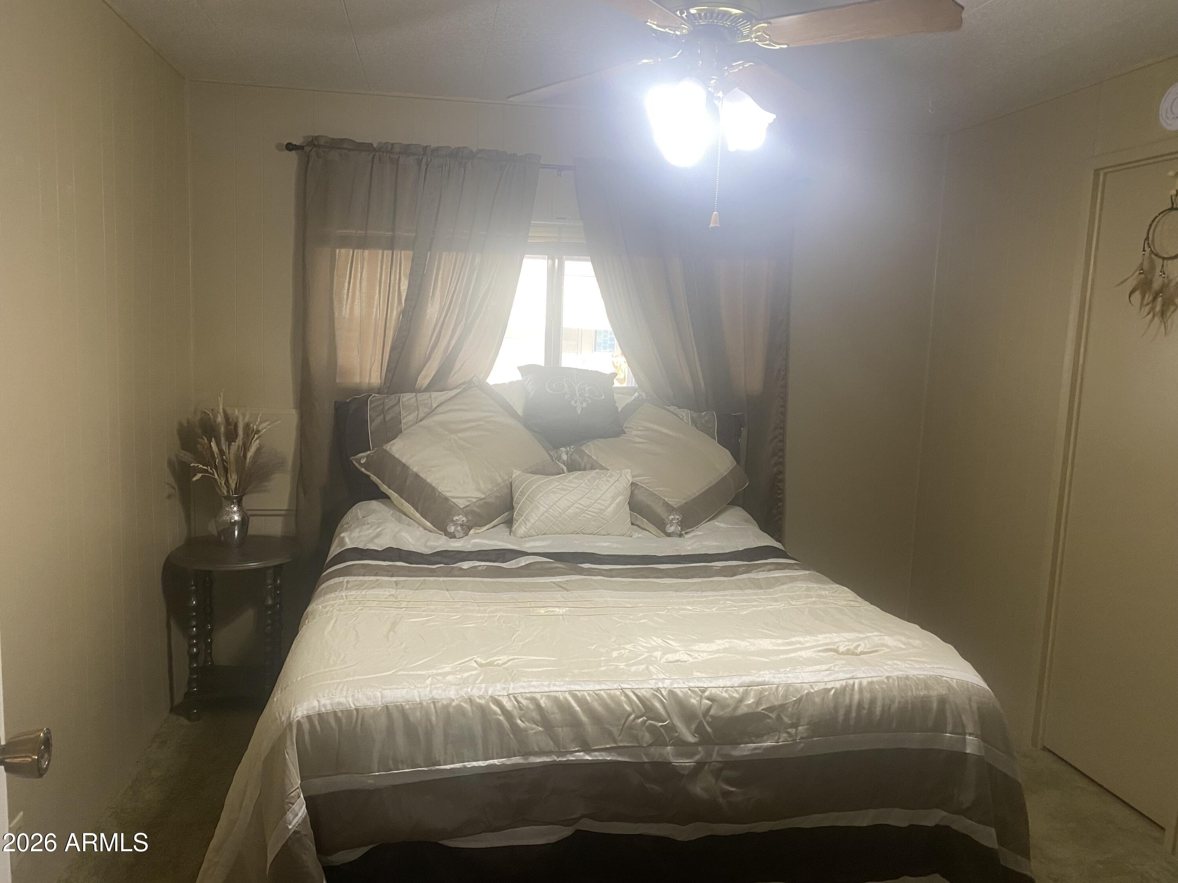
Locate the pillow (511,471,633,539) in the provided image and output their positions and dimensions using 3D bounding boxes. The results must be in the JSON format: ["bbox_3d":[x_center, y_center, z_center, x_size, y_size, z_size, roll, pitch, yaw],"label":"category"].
[{"bbox_3d":[-0.056,0.214,3.053,0.425,0.265,0.130,1,-32,-10],"label":"pillow"}]

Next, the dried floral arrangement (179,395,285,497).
[{"bbox_3d":[-1.306,0.021,3.256,0.340,0.385,0.290,1,8,-10],"label":"dried floral arrangement"}]

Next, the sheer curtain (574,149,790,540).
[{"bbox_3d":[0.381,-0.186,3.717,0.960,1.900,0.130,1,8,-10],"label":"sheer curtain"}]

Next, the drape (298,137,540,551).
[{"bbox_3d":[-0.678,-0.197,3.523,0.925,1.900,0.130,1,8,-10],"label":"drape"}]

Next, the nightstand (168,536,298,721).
[{"bbox_3d":[-1.301,0.687,3.272,0.434,0.582,0.434,1,8,-10],"label":"nightstand"}]

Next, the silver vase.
[{"bbox_3d":[-1.327,0.296,3.291,0.117,0.186,0.117,1,8,-10],"label":"silver vase"}]

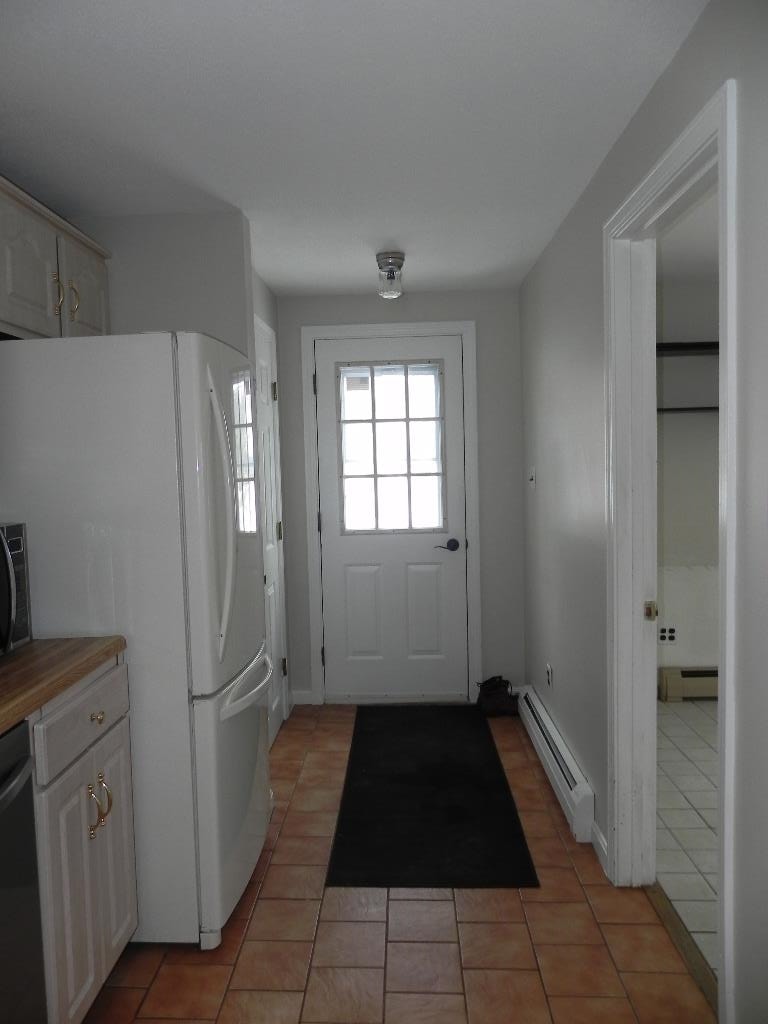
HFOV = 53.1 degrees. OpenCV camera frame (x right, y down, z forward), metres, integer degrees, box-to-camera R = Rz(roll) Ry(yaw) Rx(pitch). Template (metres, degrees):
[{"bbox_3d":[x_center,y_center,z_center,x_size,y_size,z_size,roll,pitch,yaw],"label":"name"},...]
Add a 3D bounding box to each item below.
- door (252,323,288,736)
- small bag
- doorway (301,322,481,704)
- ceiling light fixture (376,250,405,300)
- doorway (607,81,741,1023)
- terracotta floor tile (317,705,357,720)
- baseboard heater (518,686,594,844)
[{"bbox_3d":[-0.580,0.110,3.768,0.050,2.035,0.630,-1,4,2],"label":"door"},{"bbox_3d":[0.609,0.981,4.188,0.220,0.203,0.190,-1,4,2],"label":"small bag"},{"bbox_3d":[0.053,0.028,4.316,0.951,2.116,0.110,-1,4,2],"label":"doorway"},{"bbox_3d":[0.031,-1.048,3.440,0.126,0.187,0.126,-1,4,2],"label":"ceiling light fixture"},{"bbox_3d":[0.759,0.185,1.968,0.144,2.058,0.920,-1,4,2],"label":"doorway"},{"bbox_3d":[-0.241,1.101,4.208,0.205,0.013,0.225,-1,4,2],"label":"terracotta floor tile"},{"bbox_3d":[0.731,1.038,3.406,0.072,0.180,1.390,-1,4,2],"label":"baseboard heater"}]

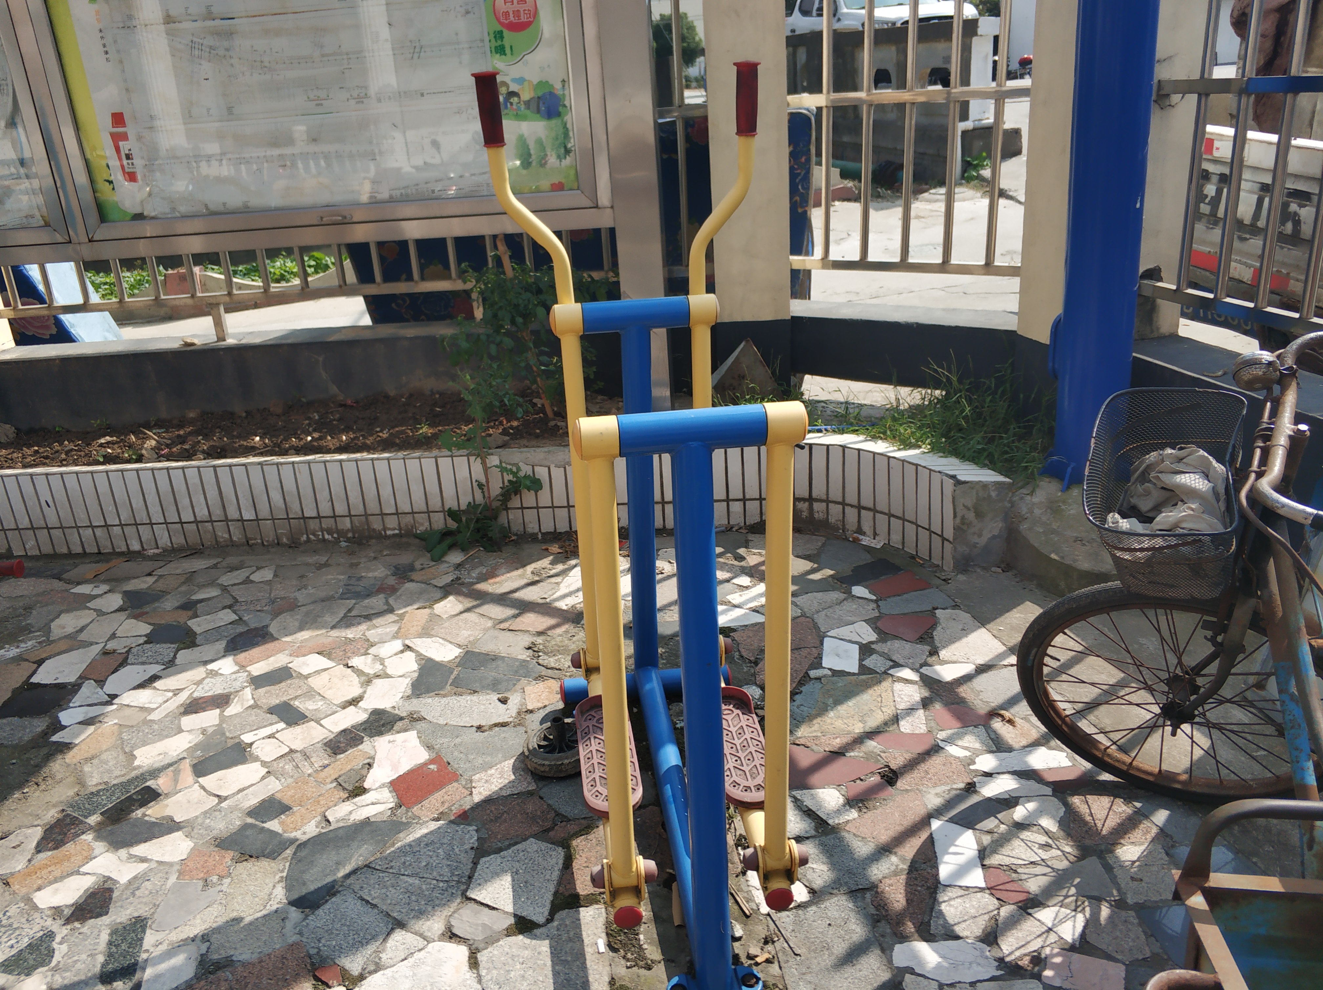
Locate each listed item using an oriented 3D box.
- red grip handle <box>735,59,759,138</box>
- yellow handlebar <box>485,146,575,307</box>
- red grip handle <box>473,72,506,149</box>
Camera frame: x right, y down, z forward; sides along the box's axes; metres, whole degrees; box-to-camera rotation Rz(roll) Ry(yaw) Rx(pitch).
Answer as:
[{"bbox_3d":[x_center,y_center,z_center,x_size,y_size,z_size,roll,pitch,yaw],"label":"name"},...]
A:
[{"bbox_3d":[0.166,-0.769,2.007,0.050,0.135,0.050,-2,21,-2],"label":"red grip handle"},{"bbox_3d":[-0.260,-0.534,2.069,0.144,0.318,0.055,-4,21,-1],"label":"yellow handlebar"},{"bbox_3d":[-0.330,-0.742,1.990,0.050,0.136,0.050,-5,21,-1],"label":"red grip handle"}]

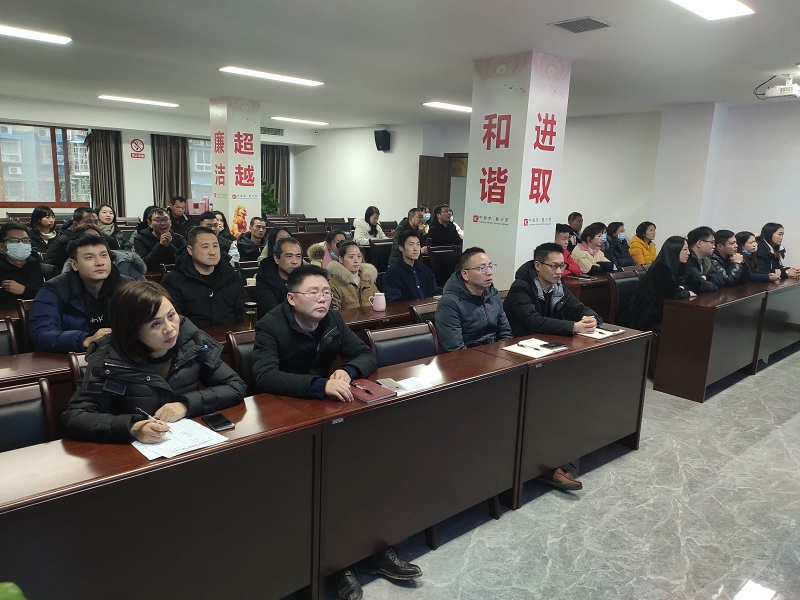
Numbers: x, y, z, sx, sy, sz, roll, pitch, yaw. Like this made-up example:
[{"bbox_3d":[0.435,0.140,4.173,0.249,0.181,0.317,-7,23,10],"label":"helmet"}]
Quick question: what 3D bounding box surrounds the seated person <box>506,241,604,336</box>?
[{"bbox_3d":[0.989,0.269,3.838,0.620,1.280,0.820,-9,15,-42],"label":"seated person"}]

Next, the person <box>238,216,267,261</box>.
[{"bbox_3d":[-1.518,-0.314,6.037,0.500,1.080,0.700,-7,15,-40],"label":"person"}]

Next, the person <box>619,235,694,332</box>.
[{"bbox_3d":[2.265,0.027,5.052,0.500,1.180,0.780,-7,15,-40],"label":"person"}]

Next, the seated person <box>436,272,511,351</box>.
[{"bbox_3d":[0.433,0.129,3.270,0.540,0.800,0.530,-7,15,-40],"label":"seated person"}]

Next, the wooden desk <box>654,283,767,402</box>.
[{"bbox_3d":[2.710,0.340,4.998,1.191,0.775,0.390,-8,15,-41],"label":"wooden desk"}]

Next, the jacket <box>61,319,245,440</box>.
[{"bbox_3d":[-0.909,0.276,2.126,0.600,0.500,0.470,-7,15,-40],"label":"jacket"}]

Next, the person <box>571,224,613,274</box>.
[{"bbox_3d":[2.120,-0.190,6.355,0.760,1.260,0.550,12,15,42],"label":"person"}]

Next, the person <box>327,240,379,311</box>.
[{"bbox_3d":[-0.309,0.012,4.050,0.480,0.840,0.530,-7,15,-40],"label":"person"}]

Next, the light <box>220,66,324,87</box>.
[{"bbox_3d":[-1.396,-2.486,6.444,1.200,0.060,0.300,-7,15,-40],"label":"light"}]

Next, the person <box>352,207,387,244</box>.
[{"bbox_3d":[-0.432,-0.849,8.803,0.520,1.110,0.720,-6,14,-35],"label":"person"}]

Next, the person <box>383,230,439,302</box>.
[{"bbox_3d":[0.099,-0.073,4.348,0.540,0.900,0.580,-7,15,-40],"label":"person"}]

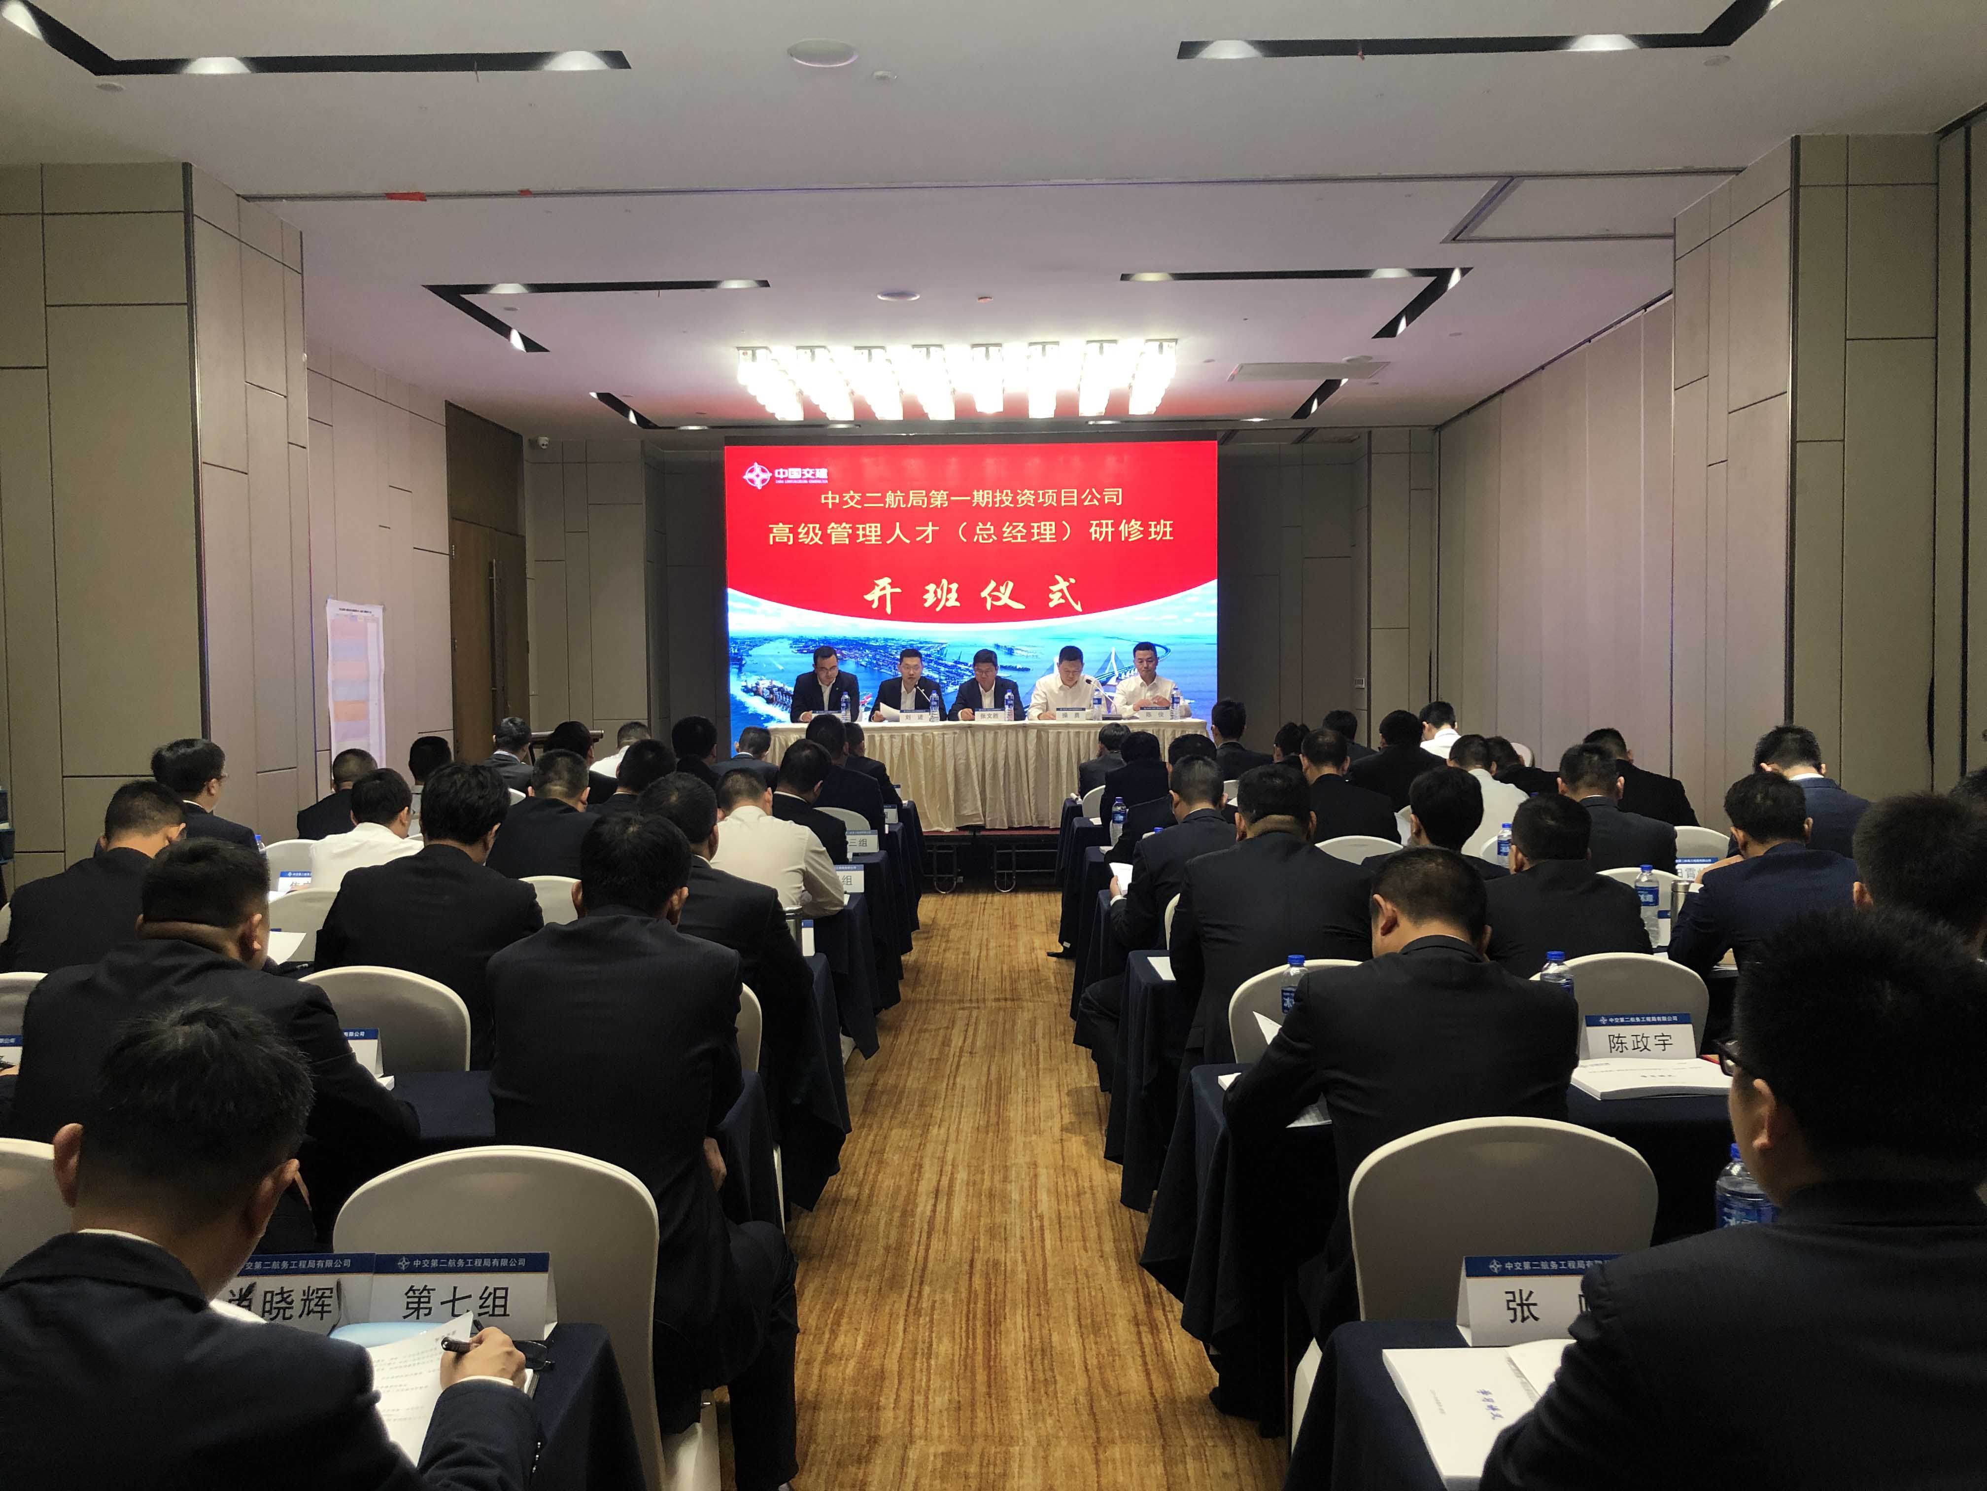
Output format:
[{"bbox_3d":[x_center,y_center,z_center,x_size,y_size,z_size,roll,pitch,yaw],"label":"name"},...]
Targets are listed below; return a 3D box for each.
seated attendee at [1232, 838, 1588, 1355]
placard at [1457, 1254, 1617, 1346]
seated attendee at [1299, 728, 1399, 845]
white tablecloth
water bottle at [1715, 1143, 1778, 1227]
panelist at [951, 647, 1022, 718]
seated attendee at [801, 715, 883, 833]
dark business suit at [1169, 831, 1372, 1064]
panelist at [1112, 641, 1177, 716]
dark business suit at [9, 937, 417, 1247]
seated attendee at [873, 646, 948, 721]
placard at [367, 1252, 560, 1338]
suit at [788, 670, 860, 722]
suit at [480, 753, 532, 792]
[{"bbox_3d":[0.679,0.785,2.720,0.540,1.260,0.800,0,3,0],"label":"seated attendee"},{"bbox_3d":[0.628,0.615,1.803,0.200,0.089,0.060,-1,2,0],"label":"placard"},{"bbox_3d":[1.387,0.563,6.391,0.530,1.280,0.750,-1,3,1],"label":"seated attendee"},{"bbox_3d":[-0.033,0.212,11.473,3.080,0.735,0.580,0,3,0],"label":"white tablecloth"},{"bbox_3d":[0.849,0.560,1.808,0.067,0.235,0.067,0,3,0],"label":"water bottle"},{"bbox_3d":[-0.058,-0.081,11.910,0.560,1.280,0.750,0,3,0],"label":"panelist"},{"bbox_3d":[-0.710,0.508,7.665,0.520,1.330,0.750,0,3,6],"label":"seated attendee"},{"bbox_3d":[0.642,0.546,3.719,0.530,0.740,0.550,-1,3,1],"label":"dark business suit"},{"bbox_3d":[1.117,-0.072,11.450,0.540,1.300,0.720,-1,2,1],"label":"panelist"},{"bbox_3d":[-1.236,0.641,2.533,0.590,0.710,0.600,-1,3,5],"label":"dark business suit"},{"bbox_3d":[-0.623,-0.063,11.922,0.530,1.285,0.750,-1,3,1],"label":"seated attendee"},{"bbox_3d":[-0.610,0.628,1.846,0.200,0.089,0.058,-1,2,1],"label":"placard"},{"bbox_3d":[-1.205,-0.206,11.500,0.490,0.650,0.450,-1,2,1],"label":"suit"},{"bbox_3d":[-2.686,0.356,8.900,0.480,0.650,0.450,0,3,16],"label":"suit"}]

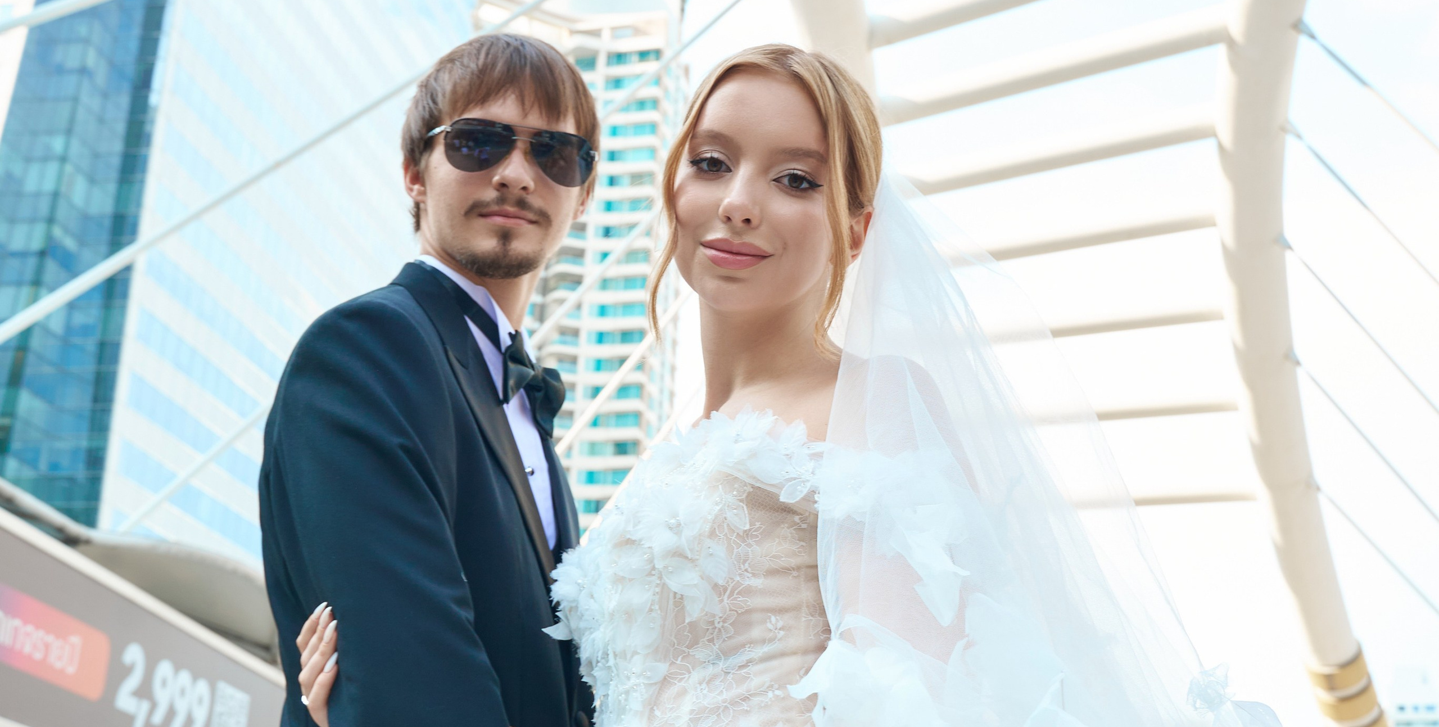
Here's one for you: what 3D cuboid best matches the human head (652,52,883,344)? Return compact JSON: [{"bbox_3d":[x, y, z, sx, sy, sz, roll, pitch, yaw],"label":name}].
[{"bbox_3d":[0.044,-0.143,1.360,0.180,0.235,0.220,6,-7,21],"label":"human head"}]

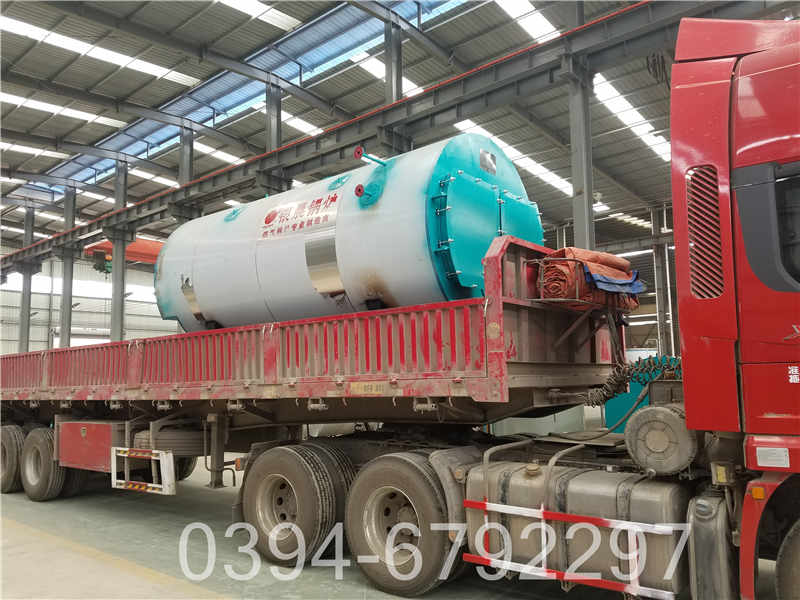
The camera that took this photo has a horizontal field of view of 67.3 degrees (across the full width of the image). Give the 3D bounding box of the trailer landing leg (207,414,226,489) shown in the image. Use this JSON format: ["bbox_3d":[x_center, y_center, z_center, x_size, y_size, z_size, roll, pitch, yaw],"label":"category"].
[{"bbox_3d":[-2.238,1.824,7.330,0.200,0.880,0.200,-7,-10,38],"label":"trailer landing leg"}]

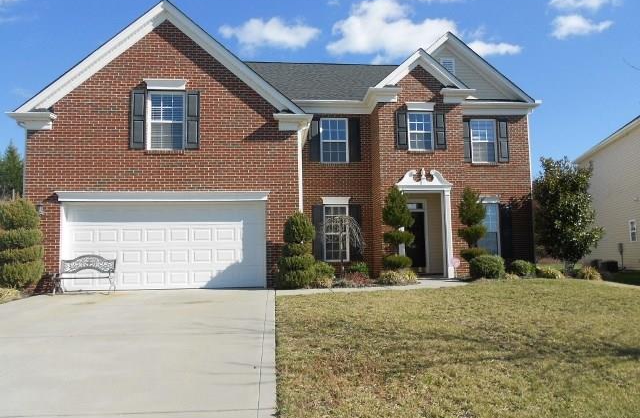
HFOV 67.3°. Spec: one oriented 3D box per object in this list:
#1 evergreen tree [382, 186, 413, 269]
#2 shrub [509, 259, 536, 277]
[{"bbox_3d":[2.269,0.645,14.046,0.862,2.684,0.850,0,-5,-5],"label":"evergreen tree"},{"bbox_3d":[6.399,1.862,15.172,0.820,0.500,0.800,0,-6,-5],"label":"shrub"}]

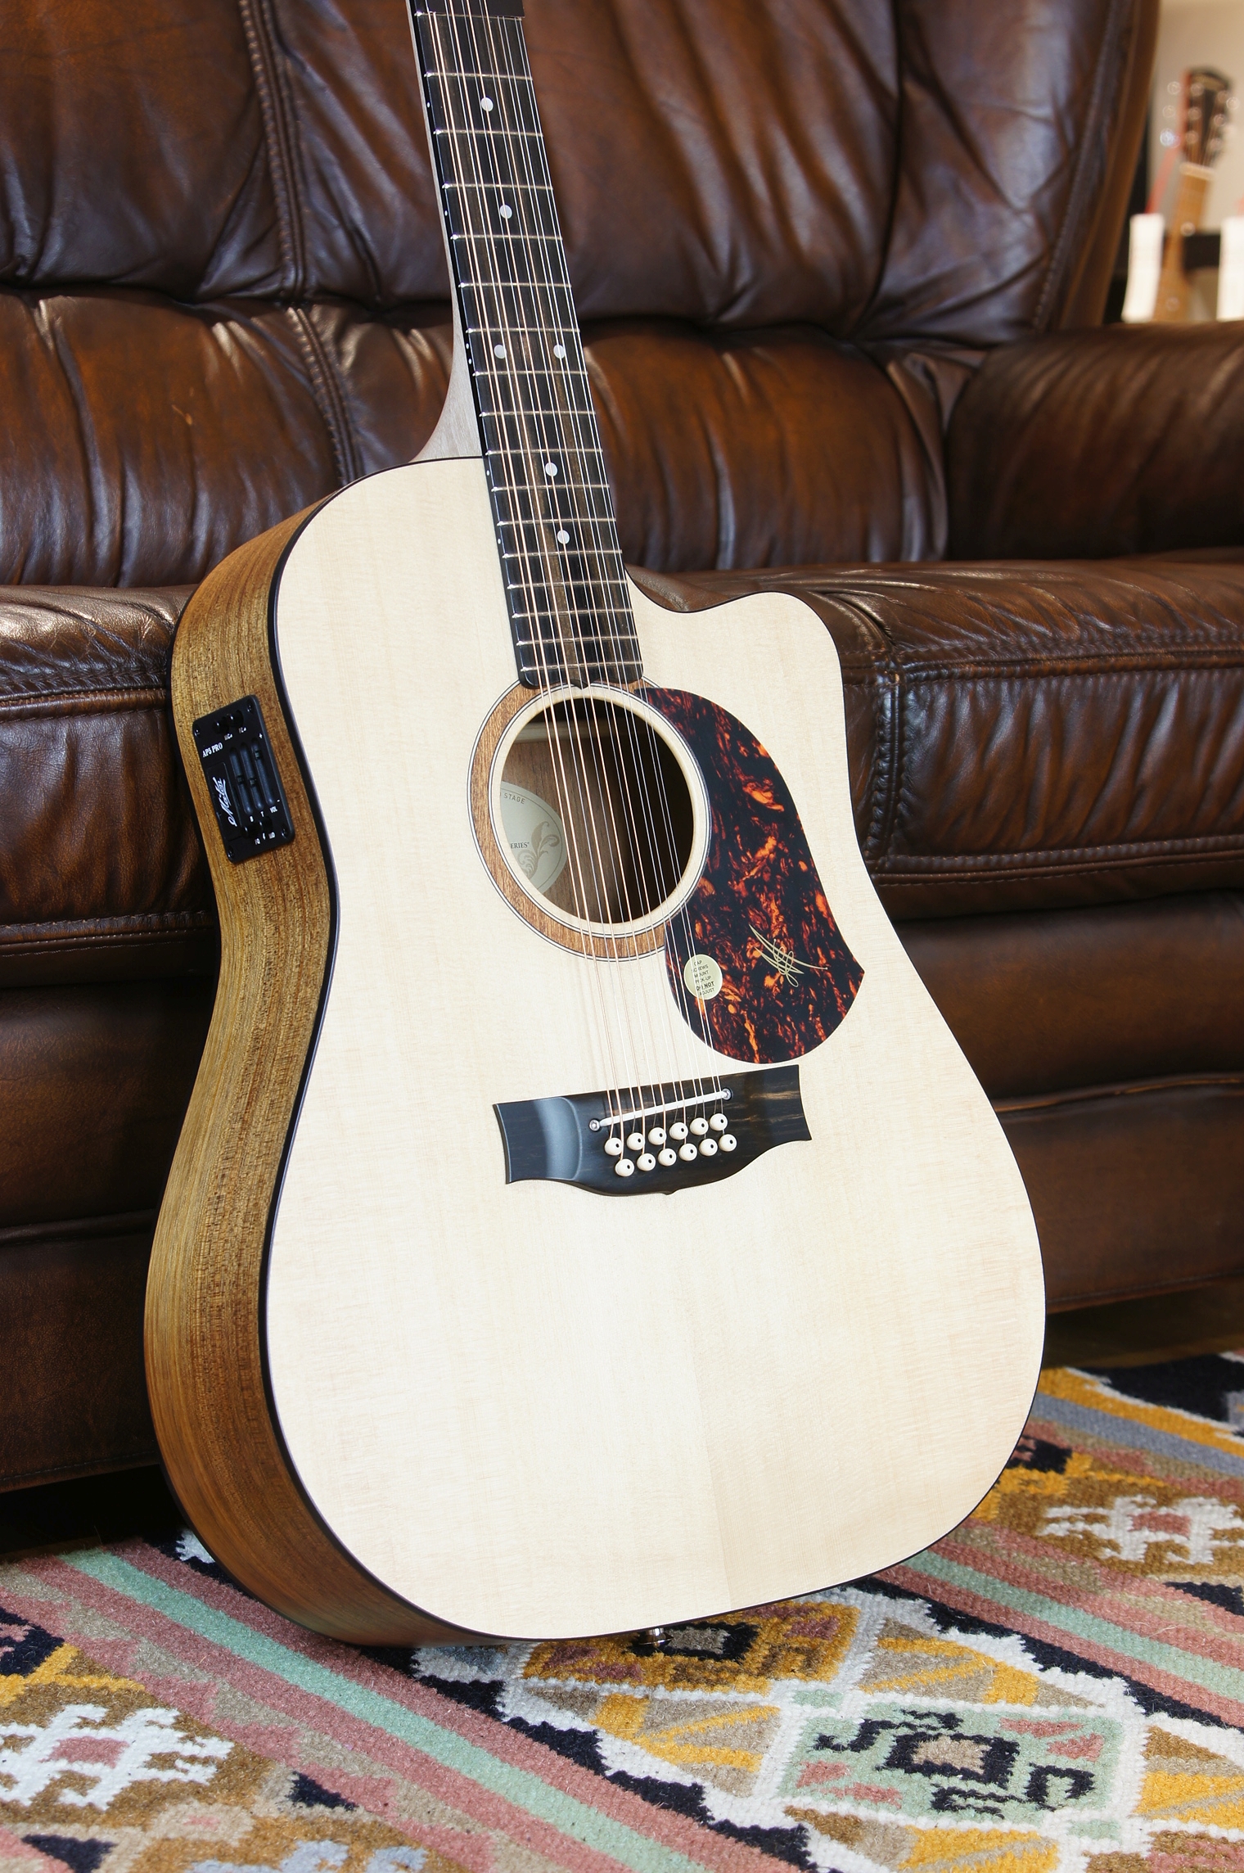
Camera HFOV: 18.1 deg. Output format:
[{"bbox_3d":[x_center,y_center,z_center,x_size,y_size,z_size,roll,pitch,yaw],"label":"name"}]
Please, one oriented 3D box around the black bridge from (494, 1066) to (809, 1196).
[{"bbox_3d":[0.018,0.086,1.672,0.159,0.050,0.014,-7,-6,-34],"label":"black bridge"}]

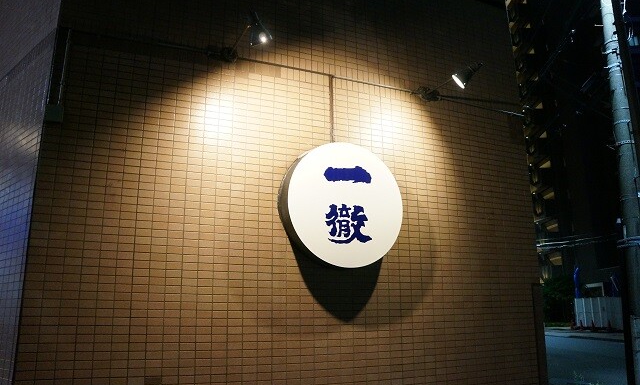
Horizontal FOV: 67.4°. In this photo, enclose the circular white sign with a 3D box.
[{"bbox_3d":[0.163,0.096,3.430,0.897,0.897,0.180,5,-15,-22],"label":"circular white sign"}]

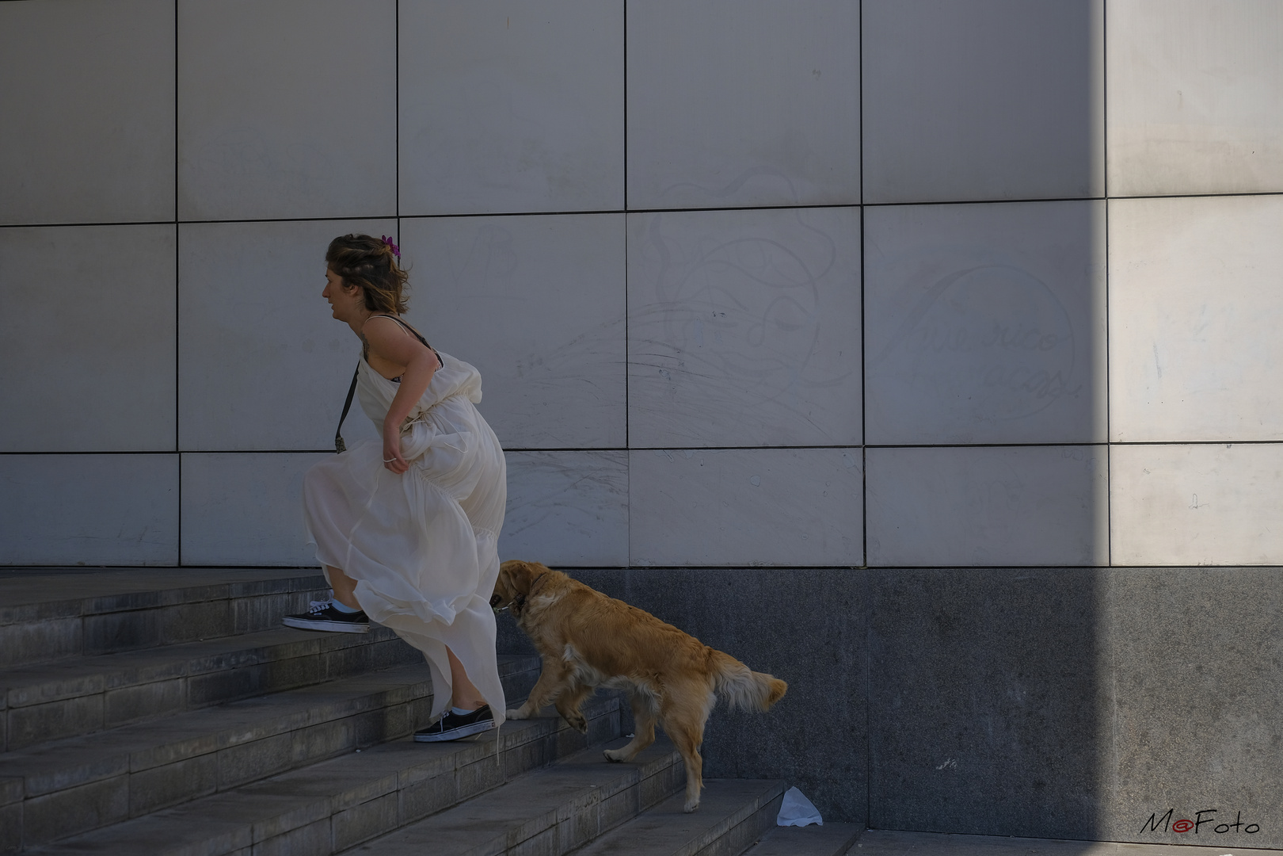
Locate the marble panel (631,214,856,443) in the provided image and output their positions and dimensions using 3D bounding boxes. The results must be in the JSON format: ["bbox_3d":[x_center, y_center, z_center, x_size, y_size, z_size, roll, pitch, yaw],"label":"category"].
[{"bbox_3d":[0.383,-0.371,9.924,0.874,0.877,0.040,-1,-1,11],"label":"marble panel"}]

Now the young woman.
[{"bbox_3d":[-0.751,0.182,8.140,0.640,1.545,0.460,-1,-1,11],"label":"young woman"}]

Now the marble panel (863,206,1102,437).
[{"bbox_3d":[1.252,-0.380,9.756,0.874,0.877,0.040,-1,-1,11],"label":"marble panel"}]

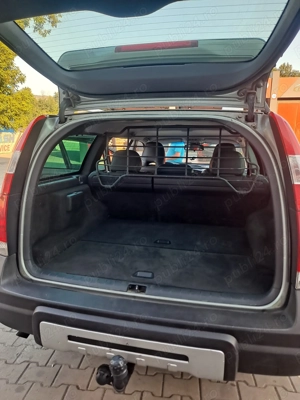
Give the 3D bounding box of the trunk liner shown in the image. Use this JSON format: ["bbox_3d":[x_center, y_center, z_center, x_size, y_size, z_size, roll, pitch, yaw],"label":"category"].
[{"bbox_3d":[0.092,0.319,1.909,1.130,0.050,1.061,3,11,12],"label":"trunk liner"}]

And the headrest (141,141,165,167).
[{"bbox_3d":[0.038,-0.504,3.130,0.240,0.260,0.120,3,19,12],"label":"headrest"}]

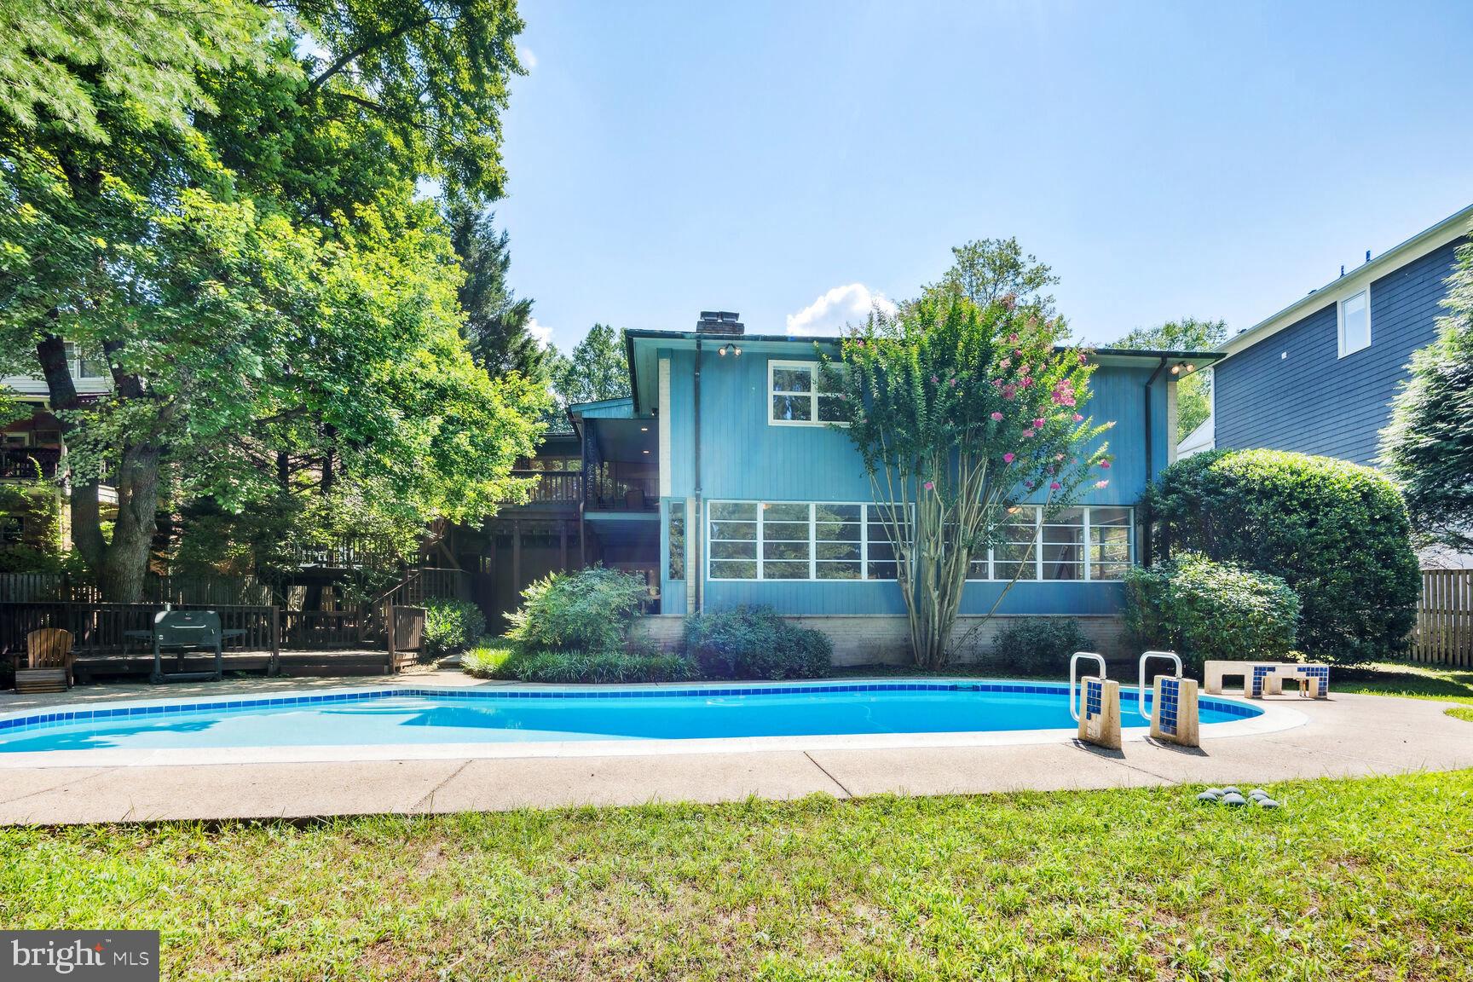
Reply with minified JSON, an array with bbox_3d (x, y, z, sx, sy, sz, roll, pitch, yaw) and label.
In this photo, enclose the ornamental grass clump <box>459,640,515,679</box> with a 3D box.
[{"bbox_3d":[-4.201,2.840,10.300,0.900,0.430,0.850,0,-6,-5],"label":"ornamental grass clump"}]

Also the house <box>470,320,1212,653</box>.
[{"bbox_3d":[1.900,0.200,16.000,14.500,7.100,9.000,1,-6,-6],"label":"house"}]

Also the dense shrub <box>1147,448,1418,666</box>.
[{"bbox_3d":[11.456,1.355,12.900,4.900,4.400,3.400,1,-6,-6],"label":"dense shrub"}]

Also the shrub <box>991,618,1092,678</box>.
[{"bbox_3d":[5.616,2.819,11.300,1.750,0.950,1.300,1,-6,-6],"label":"shrub"}]

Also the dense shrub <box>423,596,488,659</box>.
[{"bbox_3d":[-6.078,2.946,13.200,1.300,1.250,1.250,1,-6,-6],"label":"dense shrub"}]

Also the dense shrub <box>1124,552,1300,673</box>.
[{"bbox_3d":[8.918,2.254,11.500,2.900,2.150,2.100,1,-6,-6],"label":"dense shrub"}]

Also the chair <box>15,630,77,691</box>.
[{"bbox_3d":[-9.878,2.410,8.800,0.740,0.880,0.850,4,-7,-31],"label":"chair"}]

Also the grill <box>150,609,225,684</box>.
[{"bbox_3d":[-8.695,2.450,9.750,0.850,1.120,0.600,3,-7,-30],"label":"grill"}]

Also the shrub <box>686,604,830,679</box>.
[{"bbox_3d":[0.364,2.570,10.500,2.500,1.200,1.650,1,-6,-6],"label":"shrub"}]

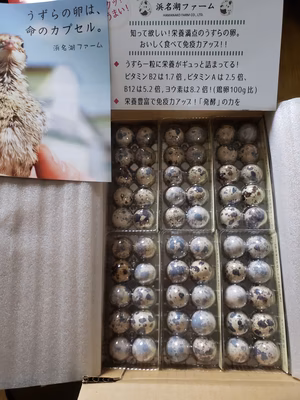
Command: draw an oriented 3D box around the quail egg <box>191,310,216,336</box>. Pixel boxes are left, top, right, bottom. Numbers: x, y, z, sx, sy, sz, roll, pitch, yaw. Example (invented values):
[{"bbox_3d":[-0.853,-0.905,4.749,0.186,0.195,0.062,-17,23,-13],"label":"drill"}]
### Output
[{"bbox_3d":[0.061,0.139,0.340,0.027,0.032,0.027,-1,74,5],"label":"quail egg"}]

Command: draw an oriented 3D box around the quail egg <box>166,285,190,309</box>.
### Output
[{"bbox_3d":[0.032,0.110,0.342,0.026,0.033,0.026,-1,75,3],"label":"quail egg"}]

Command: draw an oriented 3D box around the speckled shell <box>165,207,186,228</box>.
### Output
[{"bbox_3d":[0.030,0.021,0.367,0.025,0.032,0.025,-1,75,3],"label":"speckled shell"}]

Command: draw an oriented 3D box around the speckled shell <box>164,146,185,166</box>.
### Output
[{"bbox_3d":[0.032,-0.058,0.388,0.025,0.032,0.025,-1,75,3],"label":"speckled shell"}]

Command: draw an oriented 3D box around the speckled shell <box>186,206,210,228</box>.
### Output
[{"bbox_3d":[0.059,0.021,0.374,0.027,0.033,0.027,-1,75,4],"label":"speckled shell"}]

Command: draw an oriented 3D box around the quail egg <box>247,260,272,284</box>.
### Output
[{"bbox_3d":[0.130,0.084,0.353,0.026,0.032,0.026,-1,75,4],"label":"quail egg"}]

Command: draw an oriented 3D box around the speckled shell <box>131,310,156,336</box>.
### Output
[{"bbox_3d":[-0.008,0.142,0.349,0.026,0.032,0.026,-1,75,4],"label":"speckled shell"}]

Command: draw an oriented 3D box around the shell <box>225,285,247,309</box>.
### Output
[{"bbox_3d":[0.099,0.112,0.346,0.026,0.032,0.026,-1,75,3],"label":"shell"}]

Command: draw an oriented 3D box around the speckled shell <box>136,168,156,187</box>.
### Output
[{"bbox_3d":[-0.006,-0.031,0.394,0.026,0.032,0.026,-1,74,5],"label":"speckled shell"}]

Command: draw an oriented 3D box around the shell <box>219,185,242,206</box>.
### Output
[{"bbox_3d":[0.099,-0.005,0.369,0.025,0.032,0.025,-1,75,3],"label":"shell"}]

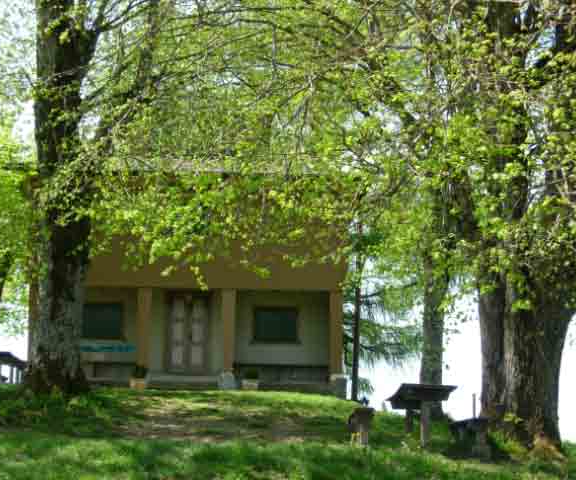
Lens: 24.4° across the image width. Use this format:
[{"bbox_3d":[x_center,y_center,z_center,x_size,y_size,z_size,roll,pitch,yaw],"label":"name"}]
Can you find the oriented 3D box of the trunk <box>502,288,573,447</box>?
[{"bbox_3d":[3.336,1.705,17.800,0.840,2.080,0.820,-1,-9,1],"label":"trunk"}]

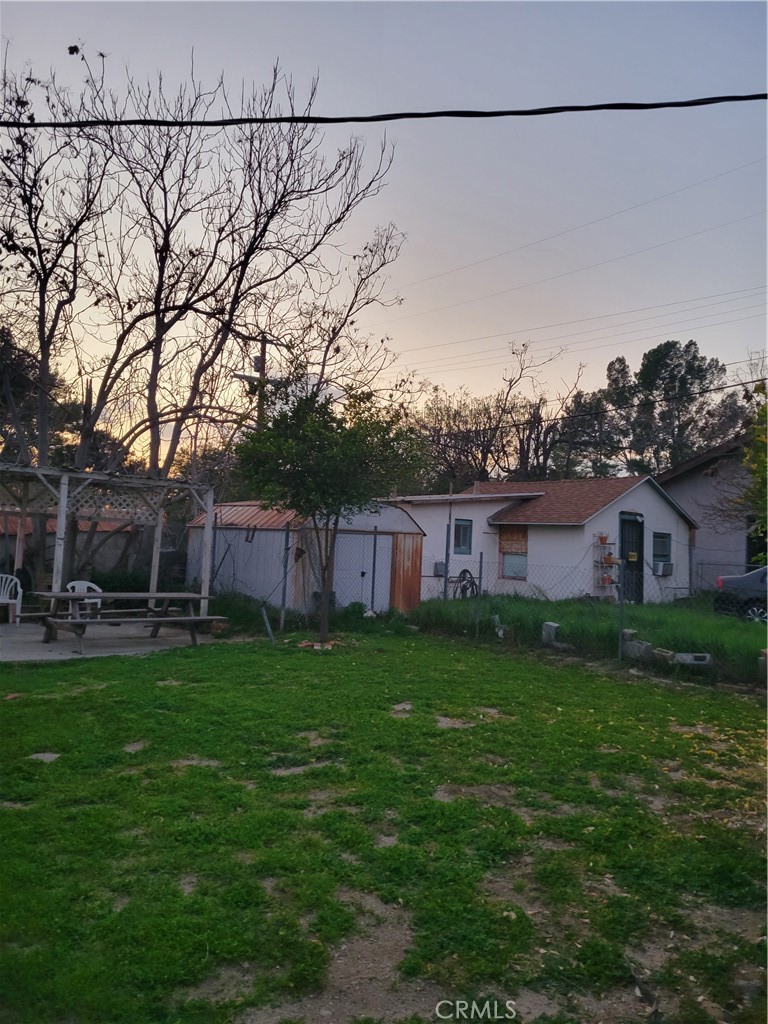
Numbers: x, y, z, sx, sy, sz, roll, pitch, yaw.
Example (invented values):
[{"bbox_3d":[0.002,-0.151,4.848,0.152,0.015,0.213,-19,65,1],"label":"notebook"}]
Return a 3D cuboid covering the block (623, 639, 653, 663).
[{"bbox_3d":[3.339,1.841,10.150,0.190,0.190,0.390,4,-4,-26],"label":"block"}]

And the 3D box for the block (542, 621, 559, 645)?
[{"bbox_3d":[2.545,1.883,11.700,0.190,0.360,0.190,0,-4,35],"label":"block"}]

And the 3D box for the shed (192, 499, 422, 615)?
[{"bbox_3d":[-1.704,0.898,15.995,3.120,2.170,4.050,6,-5,-42],"label":"shed"}]

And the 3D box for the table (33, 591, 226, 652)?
[{"bbox_3d":[-3.797,1.566,11.221,2.480,0.740,1.540,6,-5,-44],"label":"table"}]

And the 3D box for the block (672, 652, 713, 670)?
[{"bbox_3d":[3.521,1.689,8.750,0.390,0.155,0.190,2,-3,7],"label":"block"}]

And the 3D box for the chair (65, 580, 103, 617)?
[{"bbox_3d":[-5.462,1.640,13.999,0.580,0.780,0.570,4,-4,-30],"label":"chair"}]

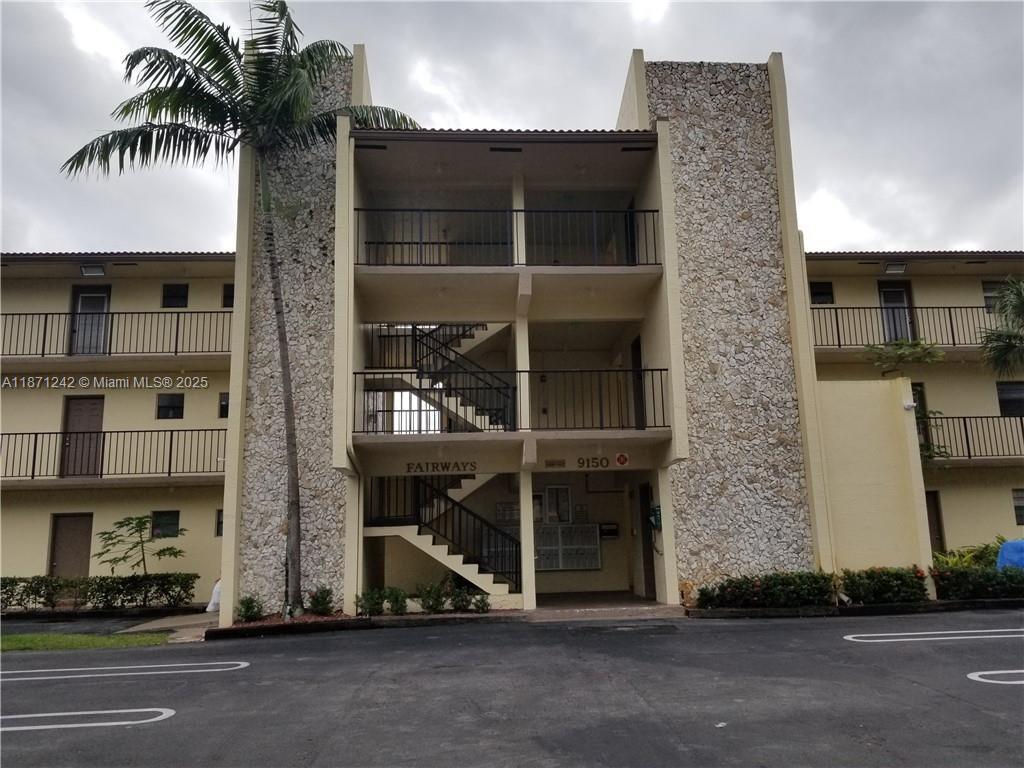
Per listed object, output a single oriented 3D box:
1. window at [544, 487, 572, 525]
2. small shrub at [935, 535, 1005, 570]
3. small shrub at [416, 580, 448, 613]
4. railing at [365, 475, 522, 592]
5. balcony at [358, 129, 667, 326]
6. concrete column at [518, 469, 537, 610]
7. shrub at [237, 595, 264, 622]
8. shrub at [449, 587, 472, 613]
[{"bbox_3d":[0.998,2.600,16.505,0.583,0.816,0.080,-1,-10,-4],"label":"window"},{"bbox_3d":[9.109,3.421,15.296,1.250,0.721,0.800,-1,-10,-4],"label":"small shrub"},{"bbox_3d":[-1.340,3.594,12.965,0.537,0.547,0.550,-1,-10,-4],"label":"small shrub"},{"bbox_3d":[-1.227,2.687,13.772,2.751,2.140,0.120,-1,-10,-4],"label":"railing"},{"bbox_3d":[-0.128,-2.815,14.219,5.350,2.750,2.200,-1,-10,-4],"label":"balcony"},{"bbox_3d":[0.293,2.793,13.777,0.210,2.400,0.210,-1,-10,-4],"label":"concrete column"},{"bbox_3d":[-4.346,3.727,12.784,0.420,0.442,0.420,-1,-10,-4],"label":"shrub"},{"bbox_3d":[-0.859,3.662,13.088,0.373,0.420,0.400,-1,-10,-4],"label":"shrub"}]

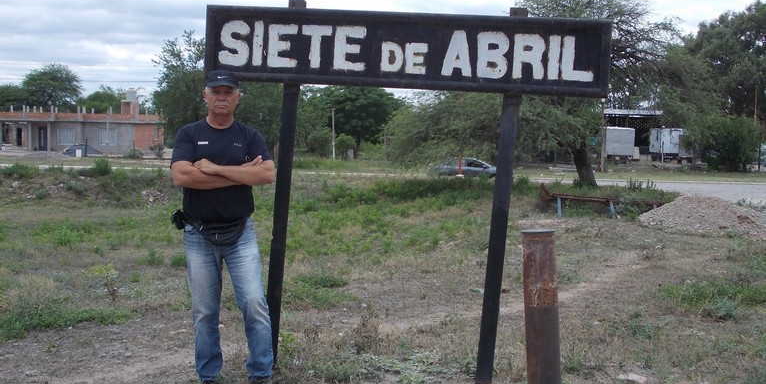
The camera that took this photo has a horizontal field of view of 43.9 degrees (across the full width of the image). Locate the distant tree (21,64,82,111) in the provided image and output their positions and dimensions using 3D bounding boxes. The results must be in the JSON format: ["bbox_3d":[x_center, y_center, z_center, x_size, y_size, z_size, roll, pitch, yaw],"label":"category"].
[{"bbox_3d":[-33.674,-8.514,96.626,6.800,9.010,6.500,0,5,0],"label":"distant tree"}]

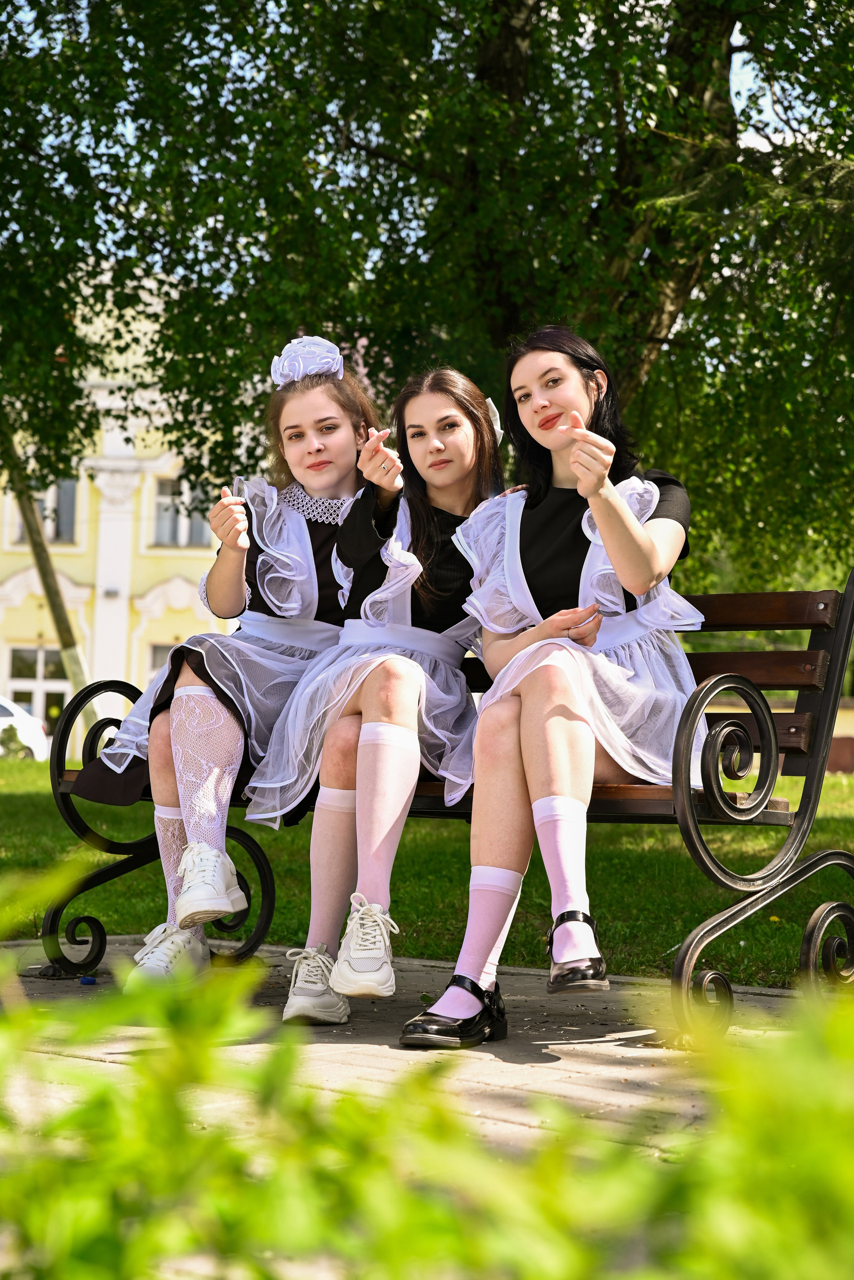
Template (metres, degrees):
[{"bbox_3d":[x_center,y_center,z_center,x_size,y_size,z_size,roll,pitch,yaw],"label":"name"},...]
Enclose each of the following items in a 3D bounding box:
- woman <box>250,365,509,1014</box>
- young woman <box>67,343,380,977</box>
[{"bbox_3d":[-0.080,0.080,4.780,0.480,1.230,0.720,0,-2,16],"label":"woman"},{"bbox_3d":[-0.405,0.040,5.100,0.590,1.310,0.670,-1,-2,22],"label":"young woman"}]

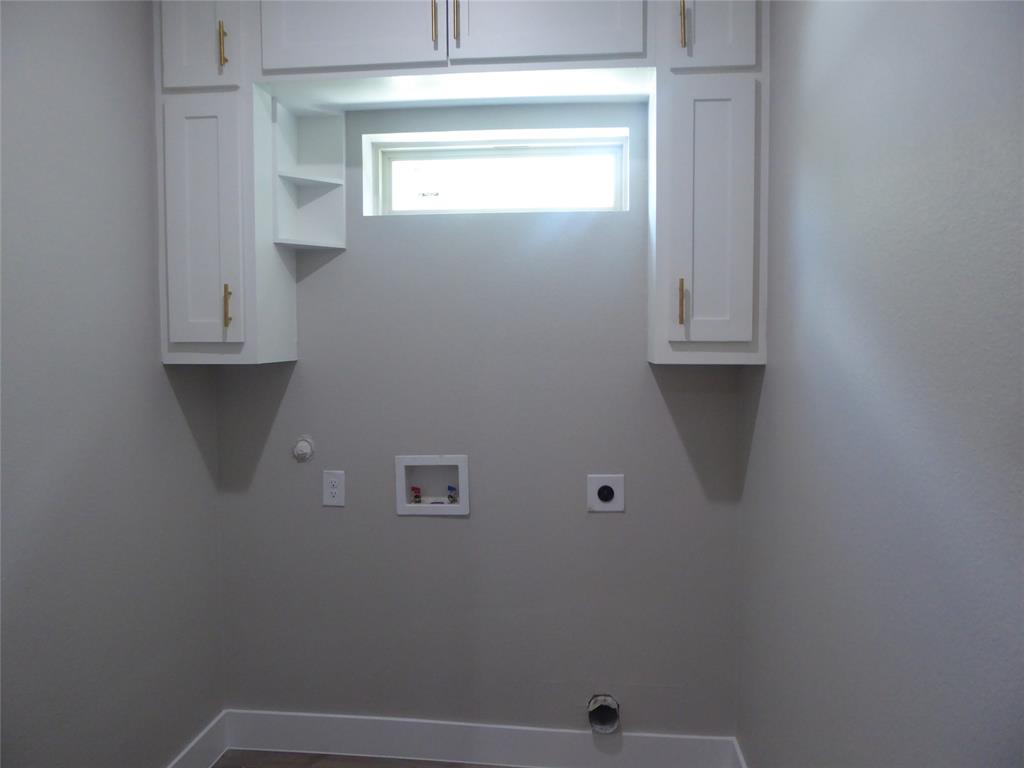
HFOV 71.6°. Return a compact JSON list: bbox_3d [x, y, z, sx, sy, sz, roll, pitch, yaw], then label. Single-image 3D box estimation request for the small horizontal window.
[{"bbox_3d":[-0.054,-0.700,2.398,0.885,0.267,0.111,0,3,6],"label":"small horizontal window"}]

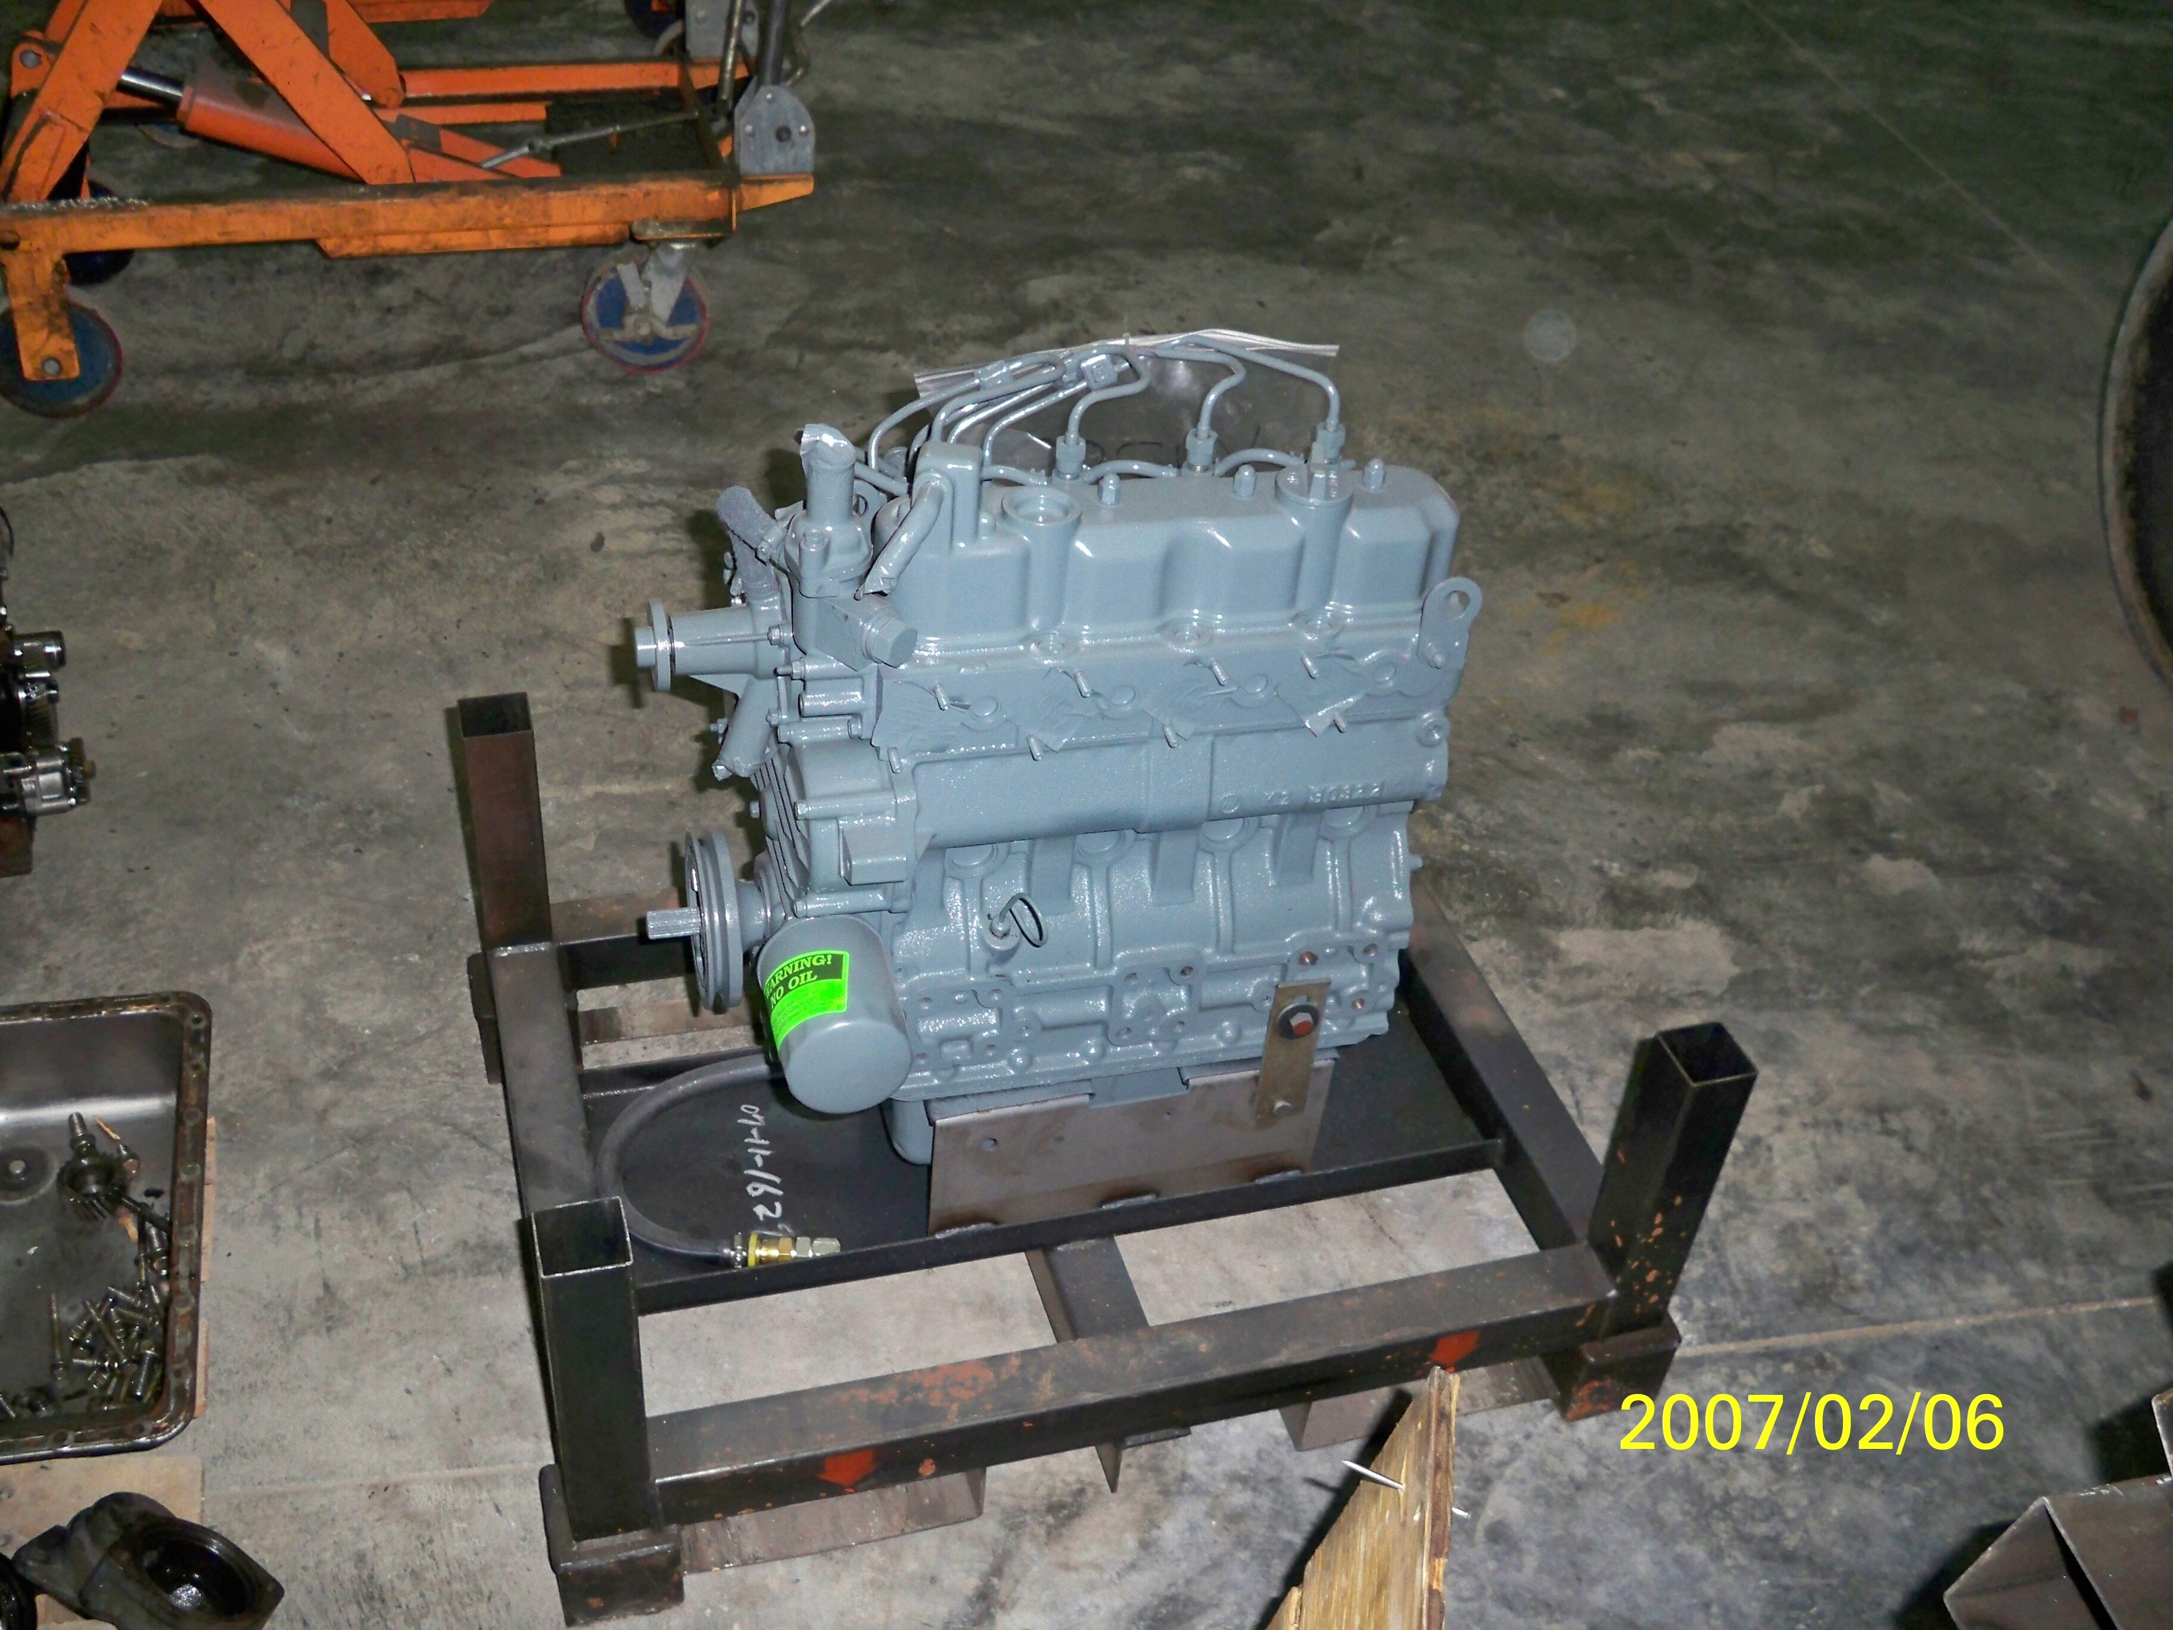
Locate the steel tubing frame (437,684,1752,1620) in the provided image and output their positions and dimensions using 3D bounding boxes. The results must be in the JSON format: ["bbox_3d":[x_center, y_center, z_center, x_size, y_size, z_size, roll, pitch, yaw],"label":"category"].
[{"bbox_3d":[-0.028,0.179,1.706,0.826,0.343,0.610,-7,39,-16],"label":"steel tubing frame"}]

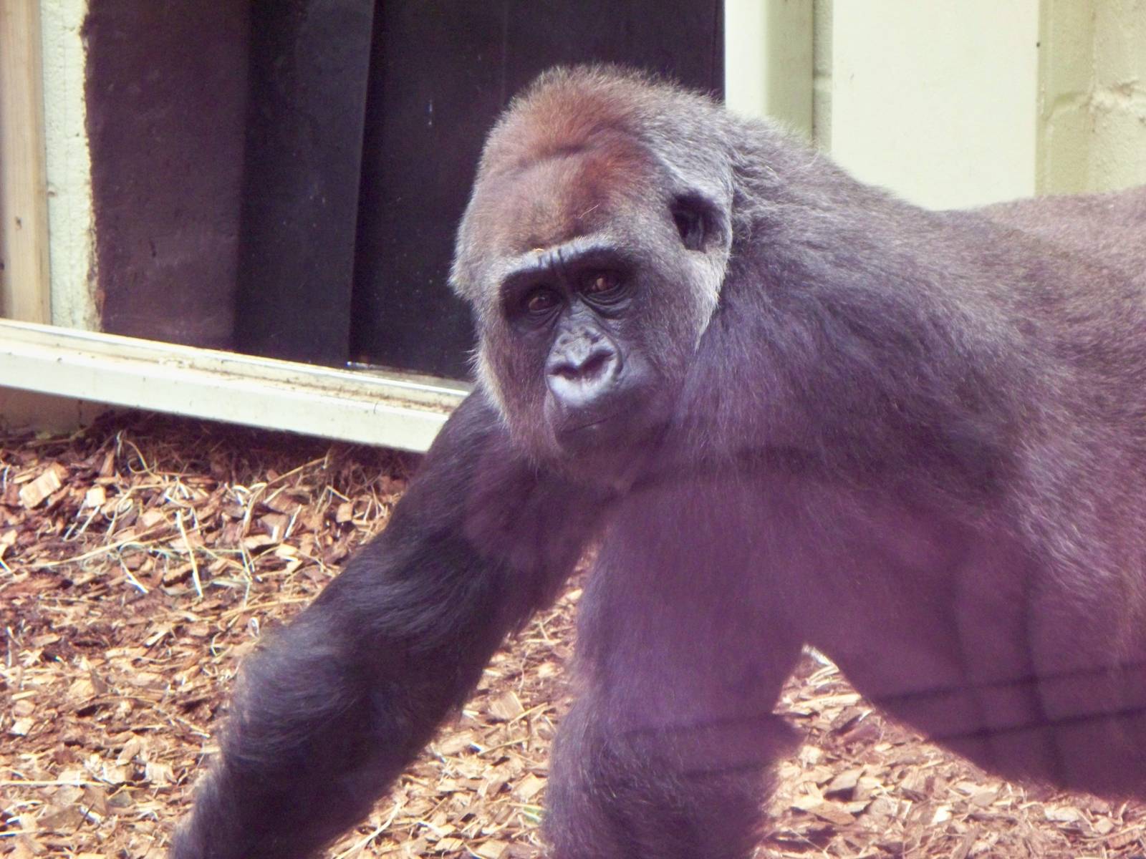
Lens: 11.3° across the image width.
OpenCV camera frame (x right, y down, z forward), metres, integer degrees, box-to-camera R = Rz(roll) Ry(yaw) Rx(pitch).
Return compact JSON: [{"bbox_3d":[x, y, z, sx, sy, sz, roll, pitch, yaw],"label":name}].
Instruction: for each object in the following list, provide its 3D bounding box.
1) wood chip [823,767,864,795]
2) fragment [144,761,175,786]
[{"bbox_3d":[0.285,0.370,6.090,0.040,0.014,0.041,0,21,0],"label":"wood chip"},{"bbox_3d":[-0.437,0.363,6.120,0.032,0.016,0.027,0,21,0],"label":"fragment"}]

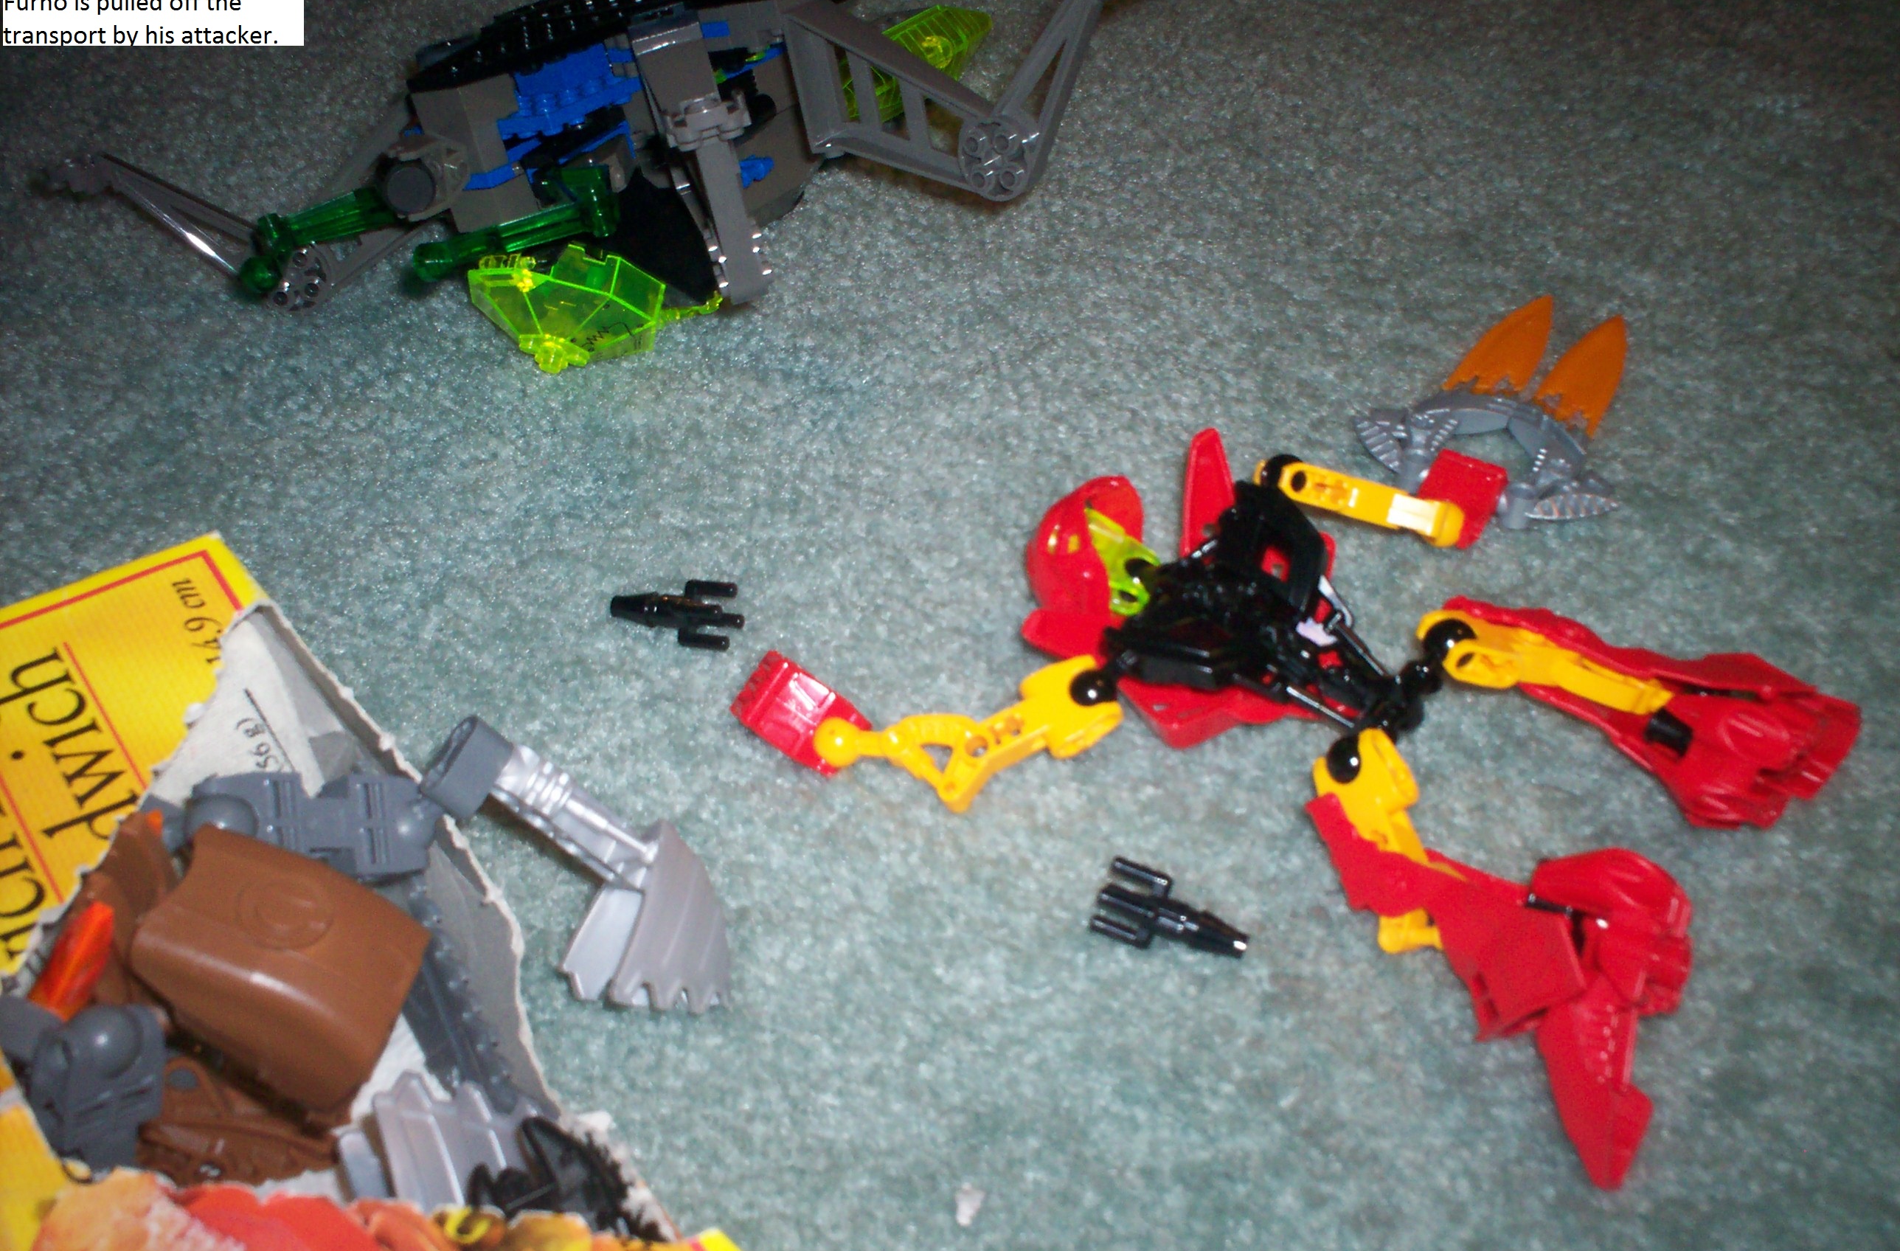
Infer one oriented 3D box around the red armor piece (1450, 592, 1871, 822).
[{"bbox_3d":[0.129,0.018,0.376,0.079,0.023,0.034,13,48,30],"label":"red armor piece"}]

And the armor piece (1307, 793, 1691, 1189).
[{"bbox_3d":[0.099,0.053,0.340,0.041,0.029,0.090,-24,41,-10],"label":"armor piece"}]

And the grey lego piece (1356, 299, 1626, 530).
[{"bbox_3d":[0.127,-0.048,0.456,0.067,0.017,0.079,20,51,35],"label":"grey lego piece"}]

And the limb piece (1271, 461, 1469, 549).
[{"bbox_3d":[0.092,-0.025,0.437,0.056,0.022,0.015,12,48,29],"label":"limb piece"}]

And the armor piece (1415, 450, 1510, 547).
[{"bbox_3d":[0.111,-0.026,0.437,0.018,0.016,0.029,4,44,23],"label":"armor piece"}]

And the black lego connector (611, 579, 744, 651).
[{"bbox_3d":[-0.065,-0.004,0.473,0.034,0.011,0.017,6,45,24],"label":"black lego connector"}]

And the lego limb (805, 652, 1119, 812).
[{"bbox_3d":[0.003,0.025,0.415,0.065,0.014,0.029,-11,40,6],"label":"lego limb"}]

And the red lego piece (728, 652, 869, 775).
[{"bbox_3d":[-0.032,0.019,0.435,0.019,0.013,0.037,-40,45,-26],"label":"red lego piece"}]

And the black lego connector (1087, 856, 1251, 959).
[{"bbox_3d":[0.040,0.056,0.370,0.033,0.011,0.016,18,51,34],"label":"black lego connector"}]

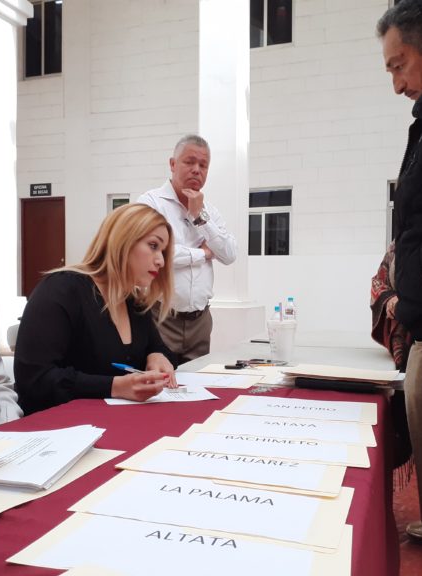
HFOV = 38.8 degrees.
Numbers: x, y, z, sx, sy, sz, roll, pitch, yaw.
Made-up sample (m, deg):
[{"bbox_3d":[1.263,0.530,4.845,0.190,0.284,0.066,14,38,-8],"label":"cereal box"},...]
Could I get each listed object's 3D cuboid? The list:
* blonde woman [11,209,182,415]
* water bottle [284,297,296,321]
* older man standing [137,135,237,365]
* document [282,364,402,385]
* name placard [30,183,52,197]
[{"bbox_3d":[-0.285,0.412,1.560,0.640,1.250,0.480,1,1,34],"label":"blonde woman"},{"bbox_3d":[0.411,0.160,3.100,0.063,0.205,0.063,0,1,0],"label":"water bottle"},{"bbox_3d":[-0.112,0.170,2.680,0.480,1.700,0.360,0,1,-13],"label":"older man standing"},{"bbox_3d":[0.380,0.254,1.745,0.300,0.016,0.220,1,1,27],"label":"document"},{"bbox_3d":[-2.726,-1.569,9.600,0.385,0.195,0.020,0,1,18],"label":"name placard"}]

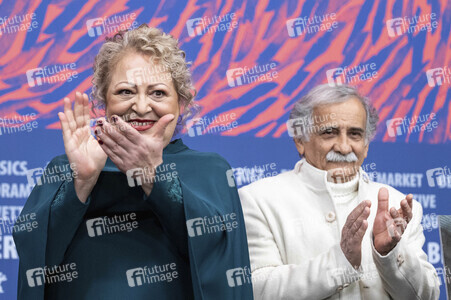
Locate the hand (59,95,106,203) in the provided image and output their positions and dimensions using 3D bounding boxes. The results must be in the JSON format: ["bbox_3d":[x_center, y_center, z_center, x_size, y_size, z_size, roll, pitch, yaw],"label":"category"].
[{"bbox_3d":[-0.257,-0.004,2.240,0.090,0.190,0.060,-1,-4,-40],"label":"hand"}]

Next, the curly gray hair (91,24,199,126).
[{"bbox_3d":[-0.163,-0.151,2.510,0.212,0.205,0.215,2,-3,-3],"label":"curly gray hair"}]

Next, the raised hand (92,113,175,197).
[{"bbox_3d":[-0.157,0.003,2.230,0.125,0.170,0.070,-30,-6,-35],"label":"raised hand"}]

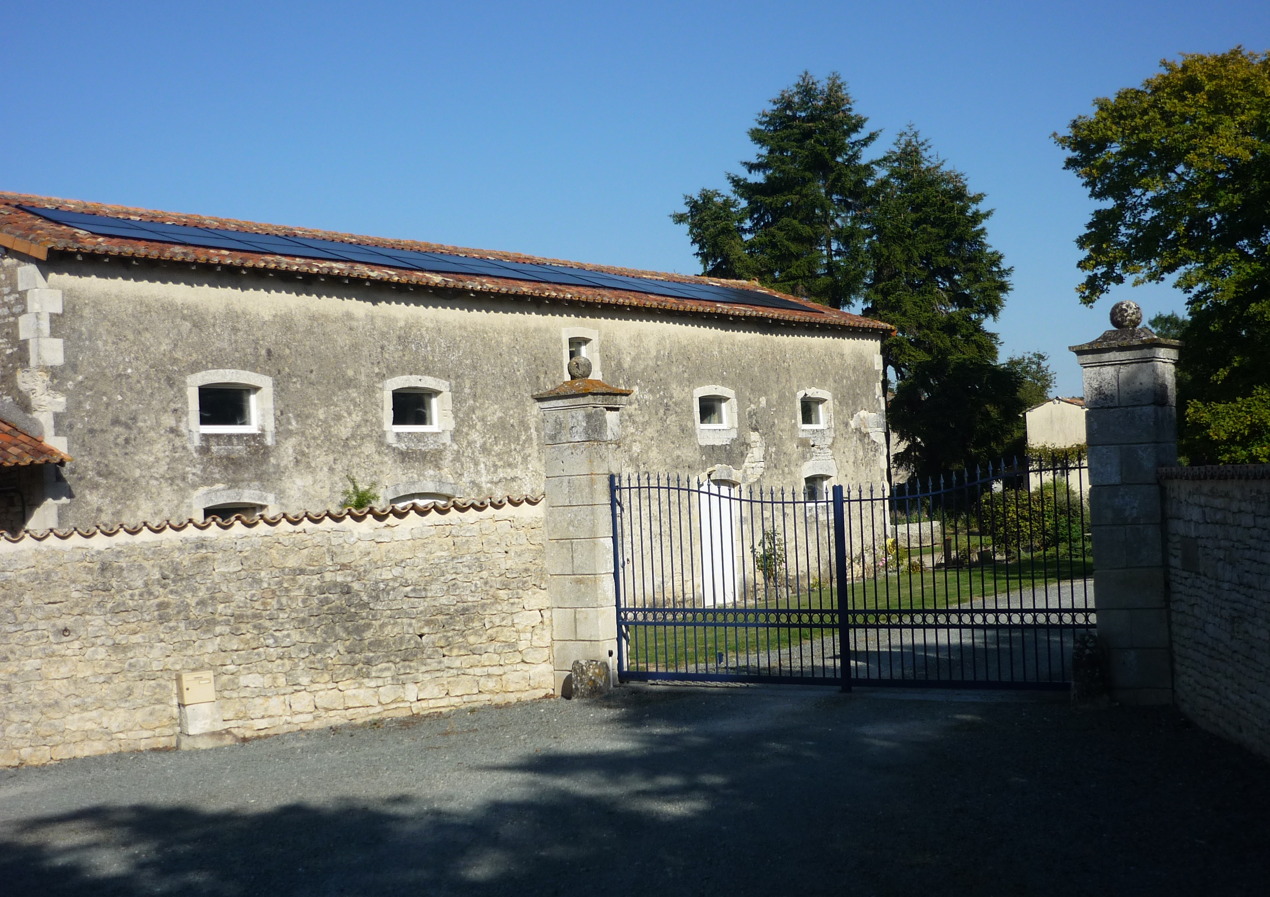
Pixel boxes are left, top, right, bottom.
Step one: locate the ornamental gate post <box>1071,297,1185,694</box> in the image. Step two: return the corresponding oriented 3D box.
[{"bbox_3d":[4.116,0.415,13.263,0.716,3.275,0.716,-4,-2,34],"label":"ornamental gate post"}]

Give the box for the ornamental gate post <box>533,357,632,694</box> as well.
[{"bbox_3d":[-0.480,0.751,16.284,0.747,3.365,0.747,-4,-2,33],"label":"ornamental gate post"}]

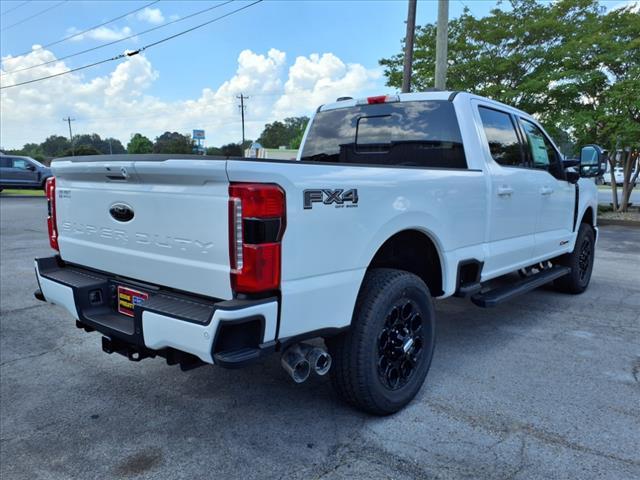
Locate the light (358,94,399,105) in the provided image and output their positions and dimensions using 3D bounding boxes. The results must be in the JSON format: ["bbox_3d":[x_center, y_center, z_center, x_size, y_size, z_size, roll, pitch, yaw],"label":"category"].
[{"bbox_3d":[0.475,-1.155,4.077,0.420,0.055,0.060,6,8,40],"label":"light"}]

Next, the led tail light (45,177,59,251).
[{"bbox_3d":[-1.604,-0.167,3.160,0.150,0.450,0.200,6,8,40],"label":"led tail light"}]

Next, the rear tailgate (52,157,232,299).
[{"bbox_3d":[-0.951,-0.119,2.557,1.650,0.600,0.120,6,8,40],"label":"rear tailgate"}]

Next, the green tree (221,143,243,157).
[{"bbox_3d":[-14.789,-12.507,82.795,5.000,7.250,5.000,-1,7,-10],"label":"green tree"}]

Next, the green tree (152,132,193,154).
[{"bbox_3d":[-22.399,-12.186,75.877,7.500,8.200,7.000,-2,7,-16],"label":"green tree"}]

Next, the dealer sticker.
[{"bbox_3d":[-0.982,0.340,2.611,0.305,0.152,0.020,6,8,40],"label":"dealer sticker"}]

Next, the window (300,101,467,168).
[{"bbox_3d":[0.447,-0.822,4.087,1.570,0.540,0.100,6,0,40],"label":"window"}]

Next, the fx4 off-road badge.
[{"bbox_3d":[0.059,-0.183,2.226,0.015,0.090,0.385,6,8,40],"label":"fx4 off-road badge"}]

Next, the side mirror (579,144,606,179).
[{"bbox_3d":[2.630,-0.755,4.803,0.215,0.320,0.180,6,8,40],"label":"side mirror"}]

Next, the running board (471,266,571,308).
[{"bbox_3d":[1.827,0.377,4.403,0.170,0.080,2.170,6,8,40],"label":"running board"}]

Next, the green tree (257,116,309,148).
[{"bbox_3d":[-4.648,-11.320,64.941,7.800,9.350,7.500,0,7,-4],"label":"green tree"}]

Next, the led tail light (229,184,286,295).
[{"bbox_3d":[-0.248,-0.011,1.998,0.145,0.440,0.200,6,8,40],"label":"led tail light"}]

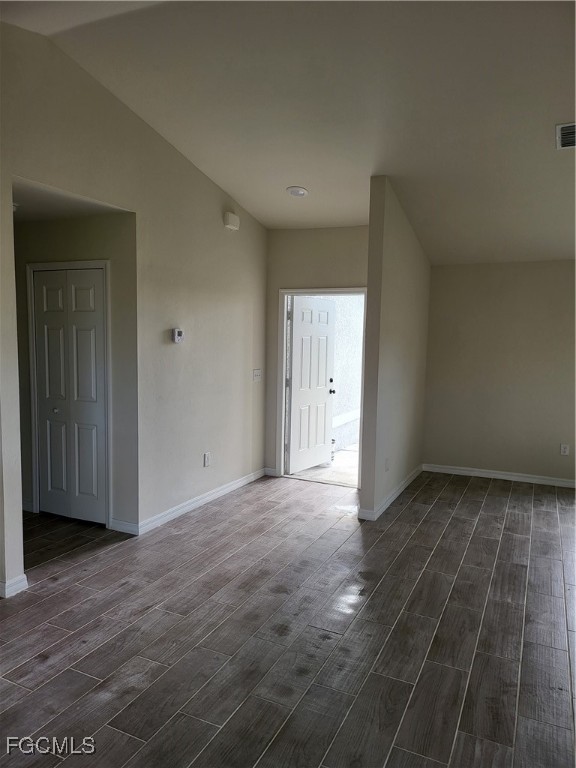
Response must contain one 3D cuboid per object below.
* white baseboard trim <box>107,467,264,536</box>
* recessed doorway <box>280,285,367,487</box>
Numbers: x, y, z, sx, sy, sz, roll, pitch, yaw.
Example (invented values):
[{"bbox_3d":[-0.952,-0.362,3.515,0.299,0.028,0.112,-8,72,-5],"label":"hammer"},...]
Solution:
[{"bbox_3d":[-0.850,1.055,5.131,0.306,0.090,2.057,4,6,26],"label":"white baseboard trim"},{"bbox_3d":[0.382,0.028,5.737,1.032,2.079,0.170,4,6,26],"label":"recessed doorway"}]

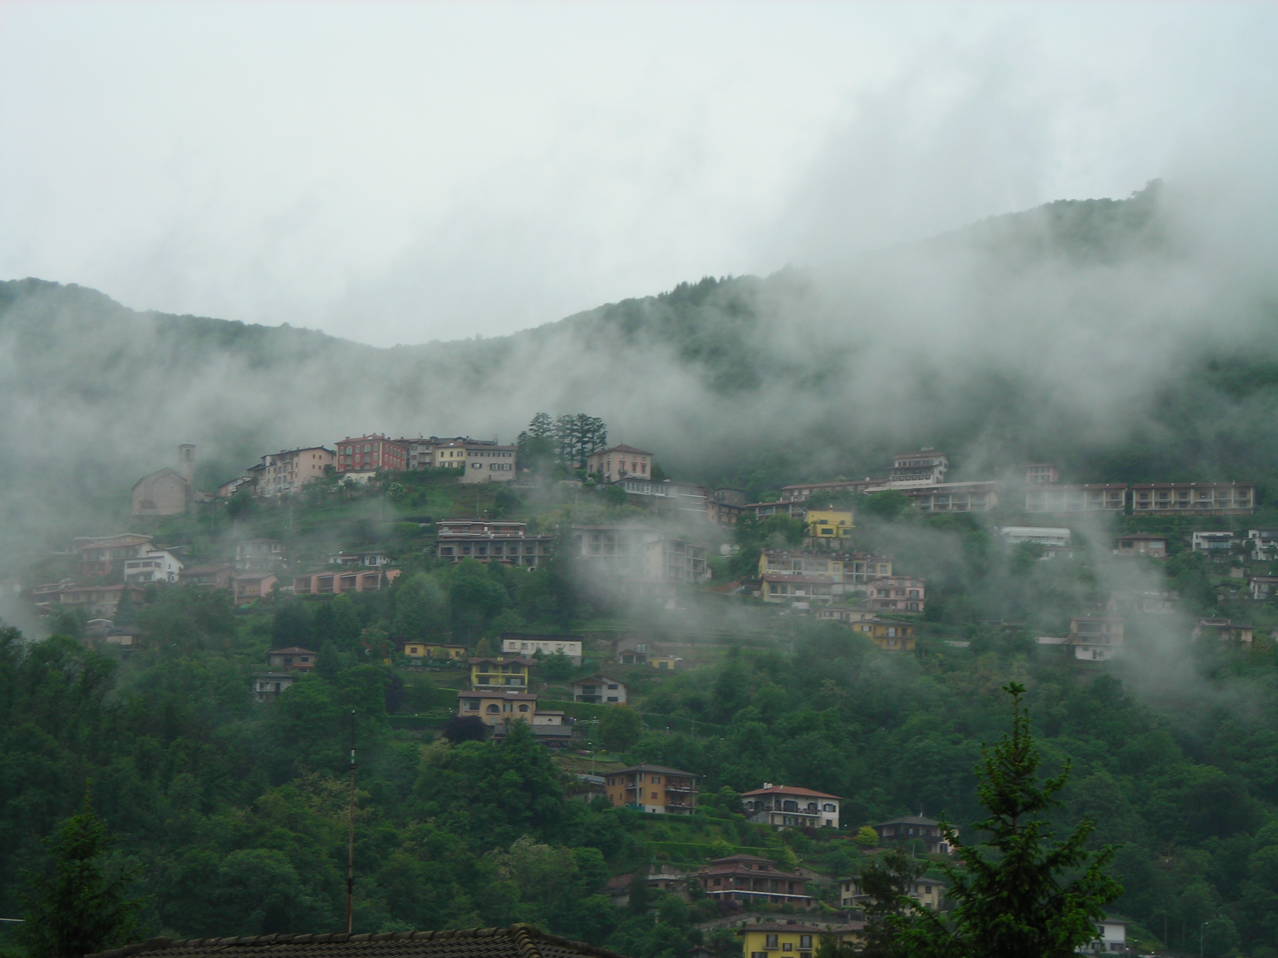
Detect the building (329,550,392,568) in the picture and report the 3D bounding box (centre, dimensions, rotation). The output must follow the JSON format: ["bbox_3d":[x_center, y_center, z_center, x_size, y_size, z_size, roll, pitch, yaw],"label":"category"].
[{"bbox_3d":[-72.770,21.120,1115.000,15.000,5.140,8.500,-3,-11,16],"label":"building"}]

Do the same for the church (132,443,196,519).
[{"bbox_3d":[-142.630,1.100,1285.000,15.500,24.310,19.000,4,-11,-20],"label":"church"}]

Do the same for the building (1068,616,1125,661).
[{"bbox_3d":[111.130,39.150,1040.000,12.500,11.760,10.500,0,-10,2],"label":"building"}]

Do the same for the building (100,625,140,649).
[{"bbox_3d":[-120.490,37.260,995.000,8.500,6.620,7.500,-2,-11,10],"label":"building"}]

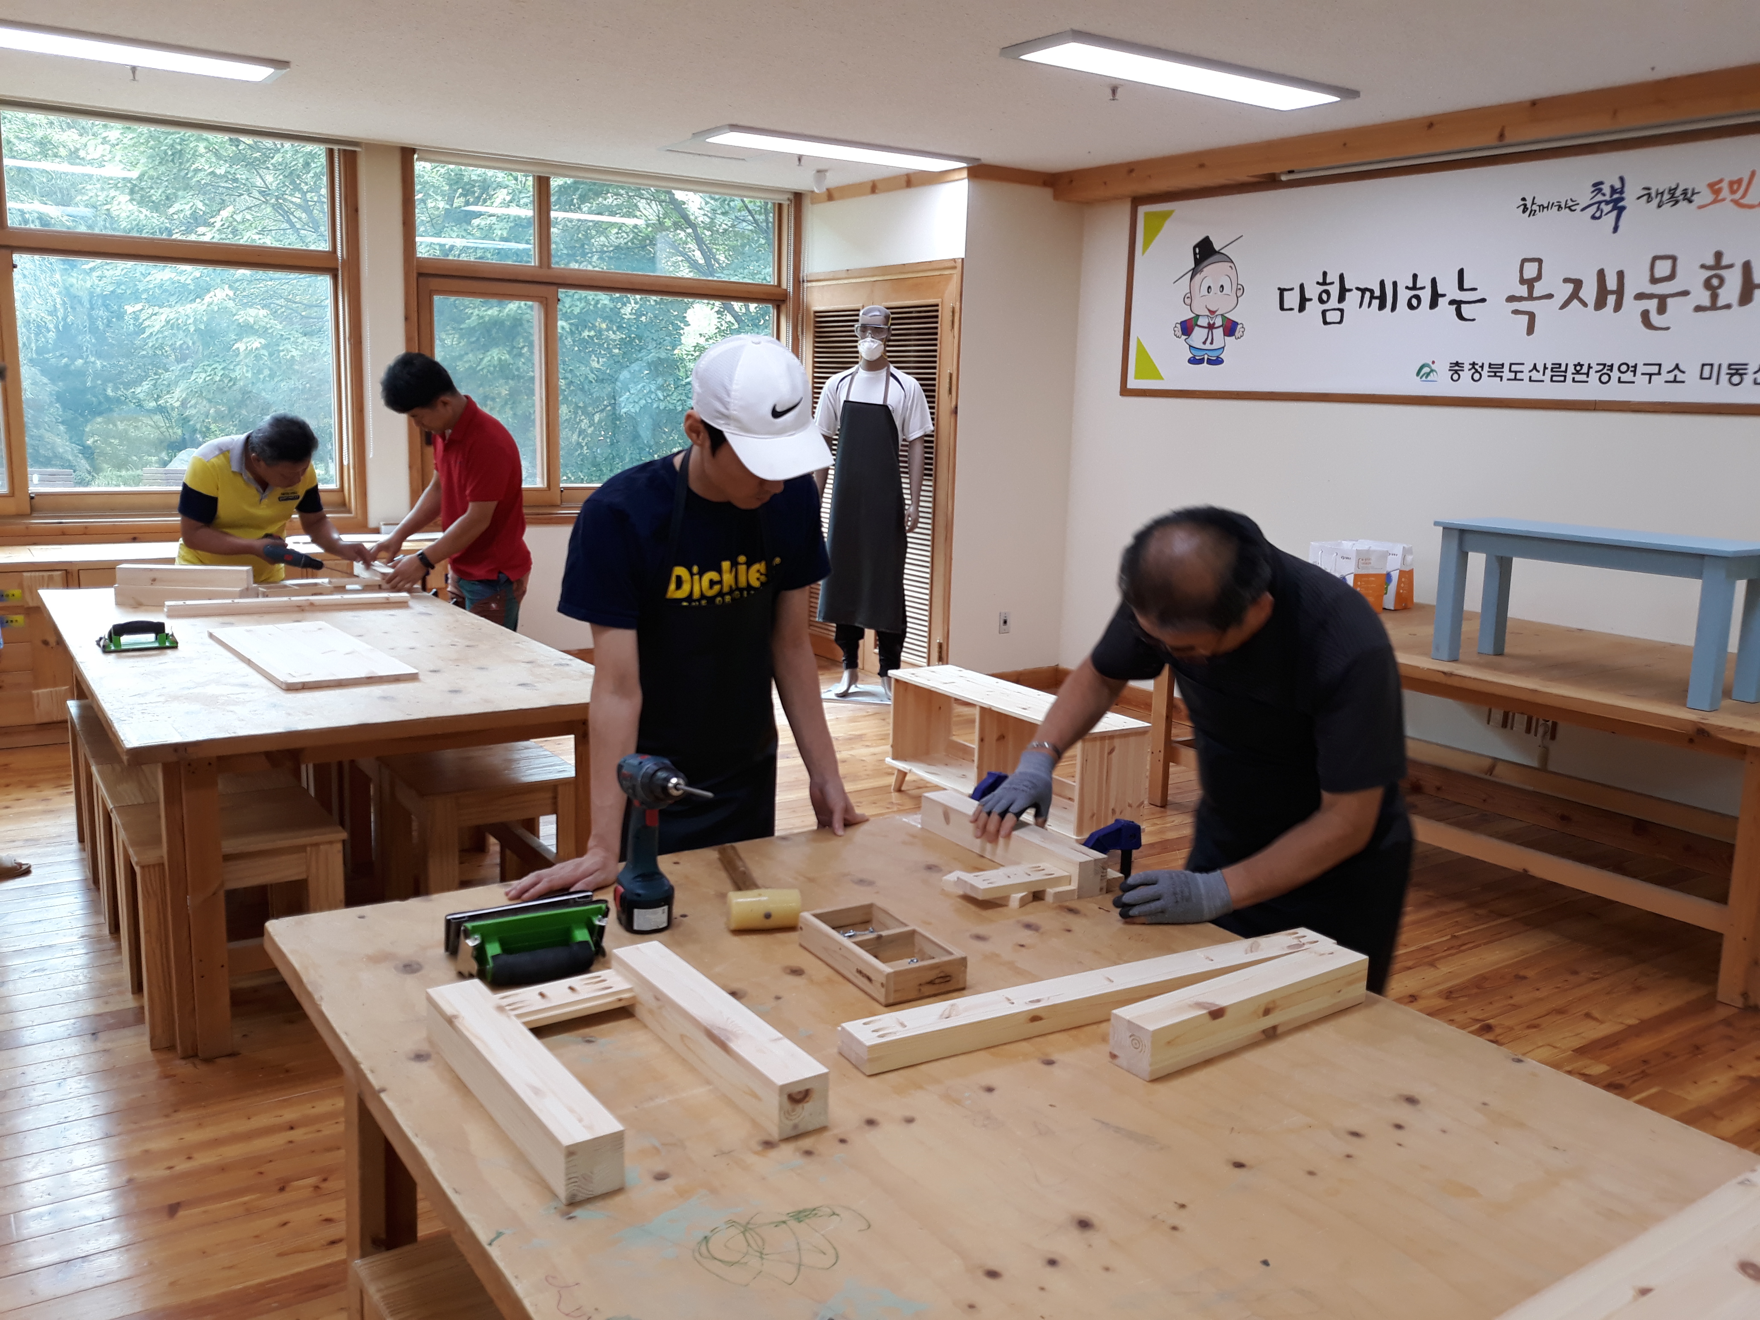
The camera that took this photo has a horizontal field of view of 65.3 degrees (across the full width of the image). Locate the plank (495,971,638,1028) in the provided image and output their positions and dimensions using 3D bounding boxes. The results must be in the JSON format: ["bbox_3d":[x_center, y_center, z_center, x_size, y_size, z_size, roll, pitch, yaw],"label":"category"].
[{"bbox_3d":[-0.391,0.417,1.671,0.171,0.019,0.062,-6,14,-35],"label":"plank"}]

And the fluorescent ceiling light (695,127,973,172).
[{"bbox_3d":[-0.181,-2.428,6.577,1.388,0.055,0.352,-6,14,-35],"label":"fluorescent ceiling light"}]

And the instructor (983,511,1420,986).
[{"bbox_3d":[0.529,0.405,2.249,0.580,1.310,0.630,-3,12,-21],"label":"instructor"}]

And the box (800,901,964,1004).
[{"bbox_3d":[0.001,0.392,1.853,0.121,0.043,0.228,-5,13,-32],"label":"box"}]

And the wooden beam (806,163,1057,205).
[{"bbox_3d":[0.225,-2.633,7.724,0.532,0.085,1.658,-6,14,-35],"label":"wooden beam"}]

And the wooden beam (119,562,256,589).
[{"bbox_3d":[-2.316,-0.278,4.578,0.404,0.060,0.060,0,11,-10],"label":"wooden beam"}]

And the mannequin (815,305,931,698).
[{"bbox_3d":[-0.039,-0.759,6.612,0.530,1.841,0.330,7,13,27],"label":"mannequin"}]

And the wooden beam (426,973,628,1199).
[{"bbox_3d":[-0.384,0.444,1.452,0.060,0.061,0.399,-6,13,-35],"label":"wooden beam"}]

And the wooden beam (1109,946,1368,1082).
[{"bbox_3d":[0.454,0.430,1.702,0.401,0.062,0.061,-6,14,-35],"label":"wooden beam"}]

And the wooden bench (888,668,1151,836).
[{"bbox_3d":[0.446,0.342,4.749,0.290,0.445,1.040,-6,14,-35],"label":"wooden bench"}]

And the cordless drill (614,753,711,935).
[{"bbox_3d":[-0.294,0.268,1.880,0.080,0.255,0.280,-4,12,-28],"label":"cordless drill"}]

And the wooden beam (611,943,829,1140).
[{"bbox_3d":[-0.194,0.427,1.579,0.060,0.061,0.402,-6,13,-35],"label":"wooden beam"}]

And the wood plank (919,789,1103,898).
[{"bbox_3d":[0.215,0.304,2.299,0.060,0.061,0.403,-6,14,-35],"label":"wood plank"}]

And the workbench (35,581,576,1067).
[{"bbox_3d":[-1.750,0.274,4.196,1.205,0.711,2.440,-5,13,-34],"label":"workbench"}]

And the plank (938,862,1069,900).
[{"bbox_3d":[0.208,0.342,2.125,0.162,0.019,0.059,-4,13,-27],"label":"plank"}]

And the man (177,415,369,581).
[{"bbox_3d":[-2.322,-0.261,5.223,0.550,1.340,0.660,-6,13,-35],"label":"man"}]

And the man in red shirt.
[{"bbox_3d":[-1.647,-0.367,5.267,0.600,1.580,0.500,-5,13,-34],"label":"man in red shirt"}]

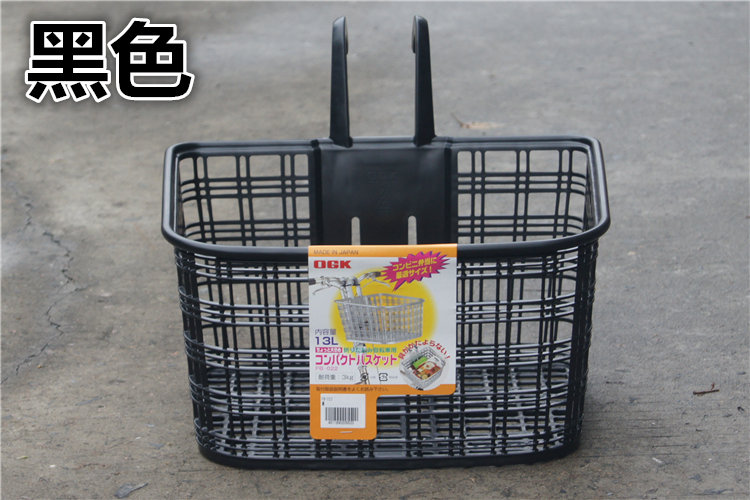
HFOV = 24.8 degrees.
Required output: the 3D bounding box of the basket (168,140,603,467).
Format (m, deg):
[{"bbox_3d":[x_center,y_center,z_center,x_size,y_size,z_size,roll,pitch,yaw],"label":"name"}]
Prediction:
[{"bbox_3d":[0.008,0.051,1.316,0.353,0.205,0.255,-1,21,0],"label":"basket"}]

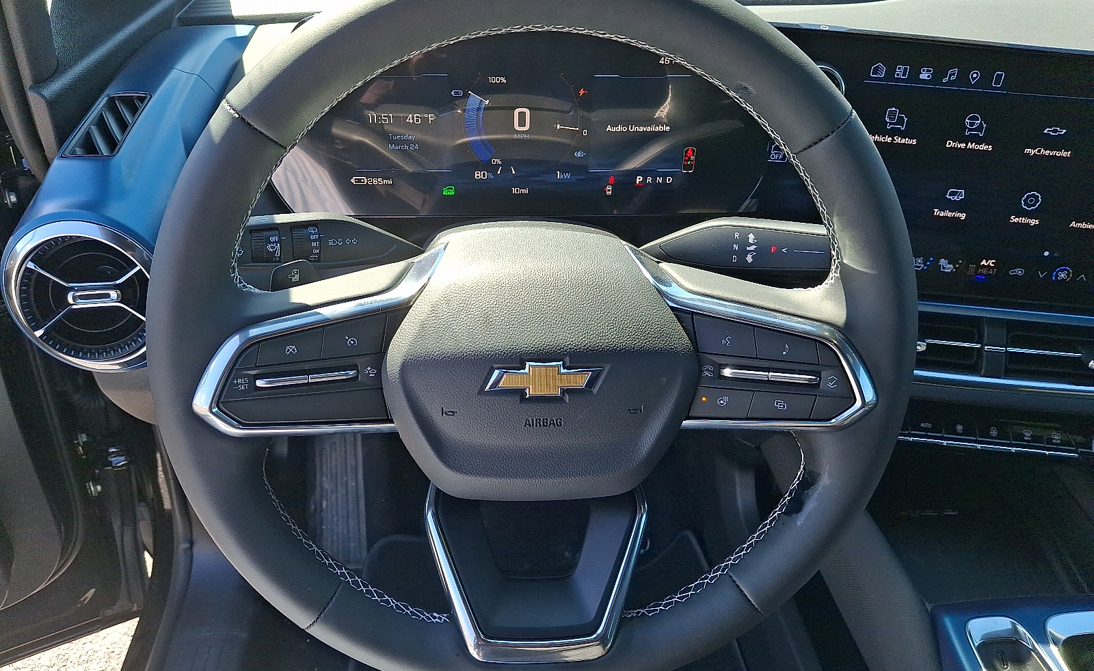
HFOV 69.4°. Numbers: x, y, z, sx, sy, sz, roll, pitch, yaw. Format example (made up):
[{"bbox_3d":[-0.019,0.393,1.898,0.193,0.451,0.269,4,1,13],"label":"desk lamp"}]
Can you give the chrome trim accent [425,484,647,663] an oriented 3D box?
[{"bbox_3d":[-0.004,0.127,0.425,0.122,0.086,0.030,0,2,-4],"label":"chrome trim accent"}]

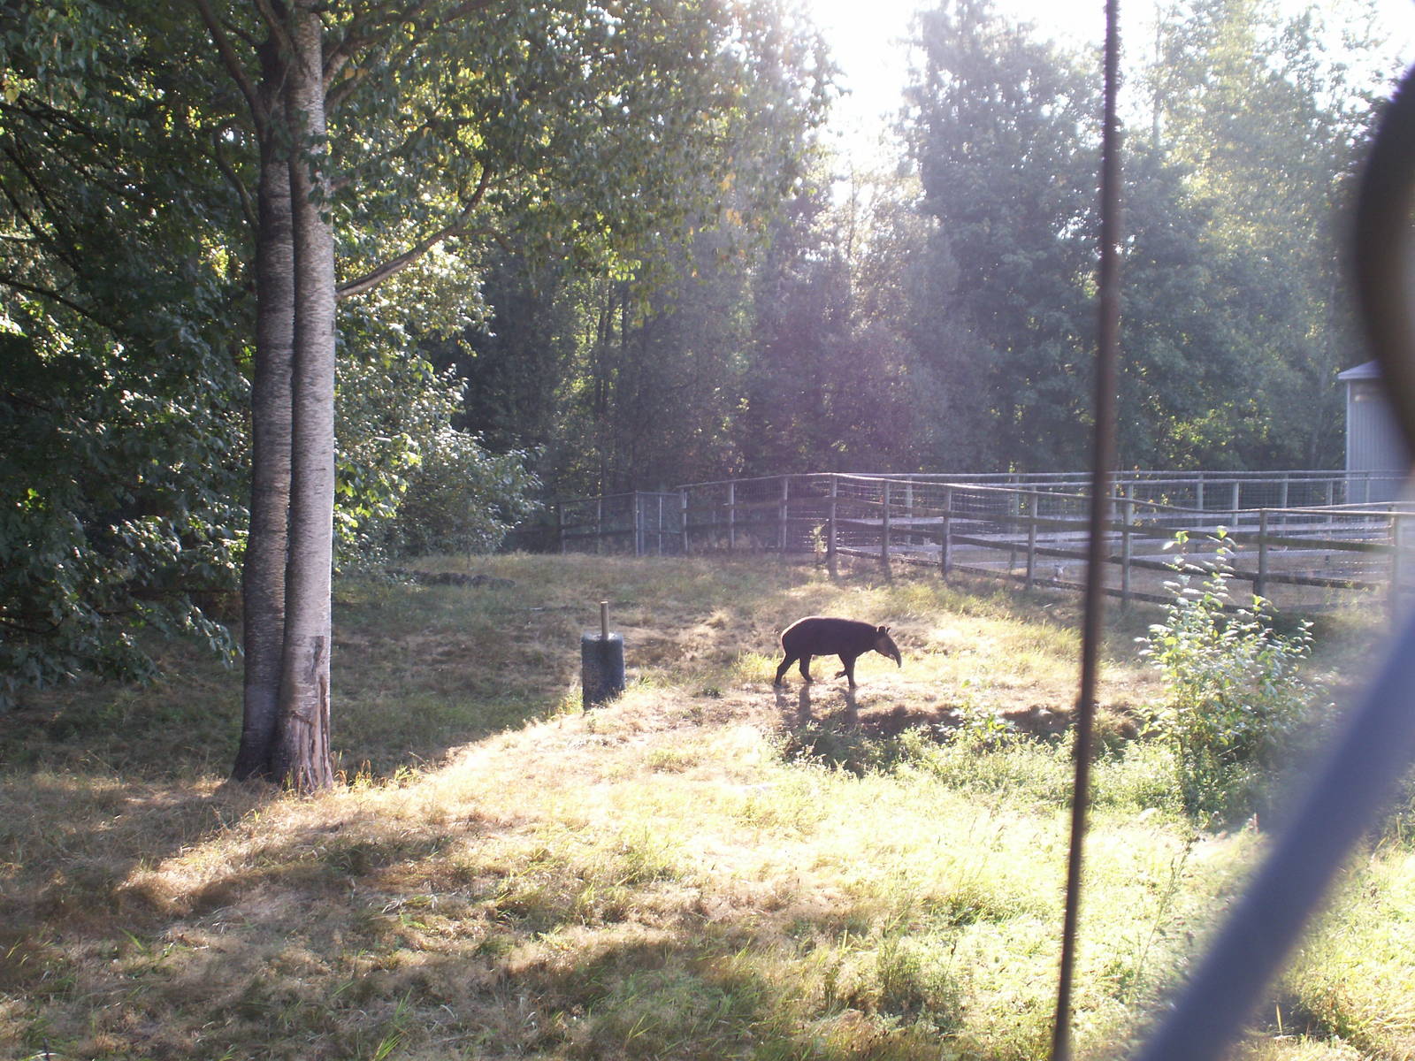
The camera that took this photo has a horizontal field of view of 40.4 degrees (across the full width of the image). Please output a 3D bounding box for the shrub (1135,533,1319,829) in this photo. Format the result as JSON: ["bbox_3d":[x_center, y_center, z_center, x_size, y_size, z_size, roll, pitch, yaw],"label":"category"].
[{"bbox_3d":[4.558,1.281,16.800,1.500,2.500,1.450,0,5,0],"label":"shrub"}]

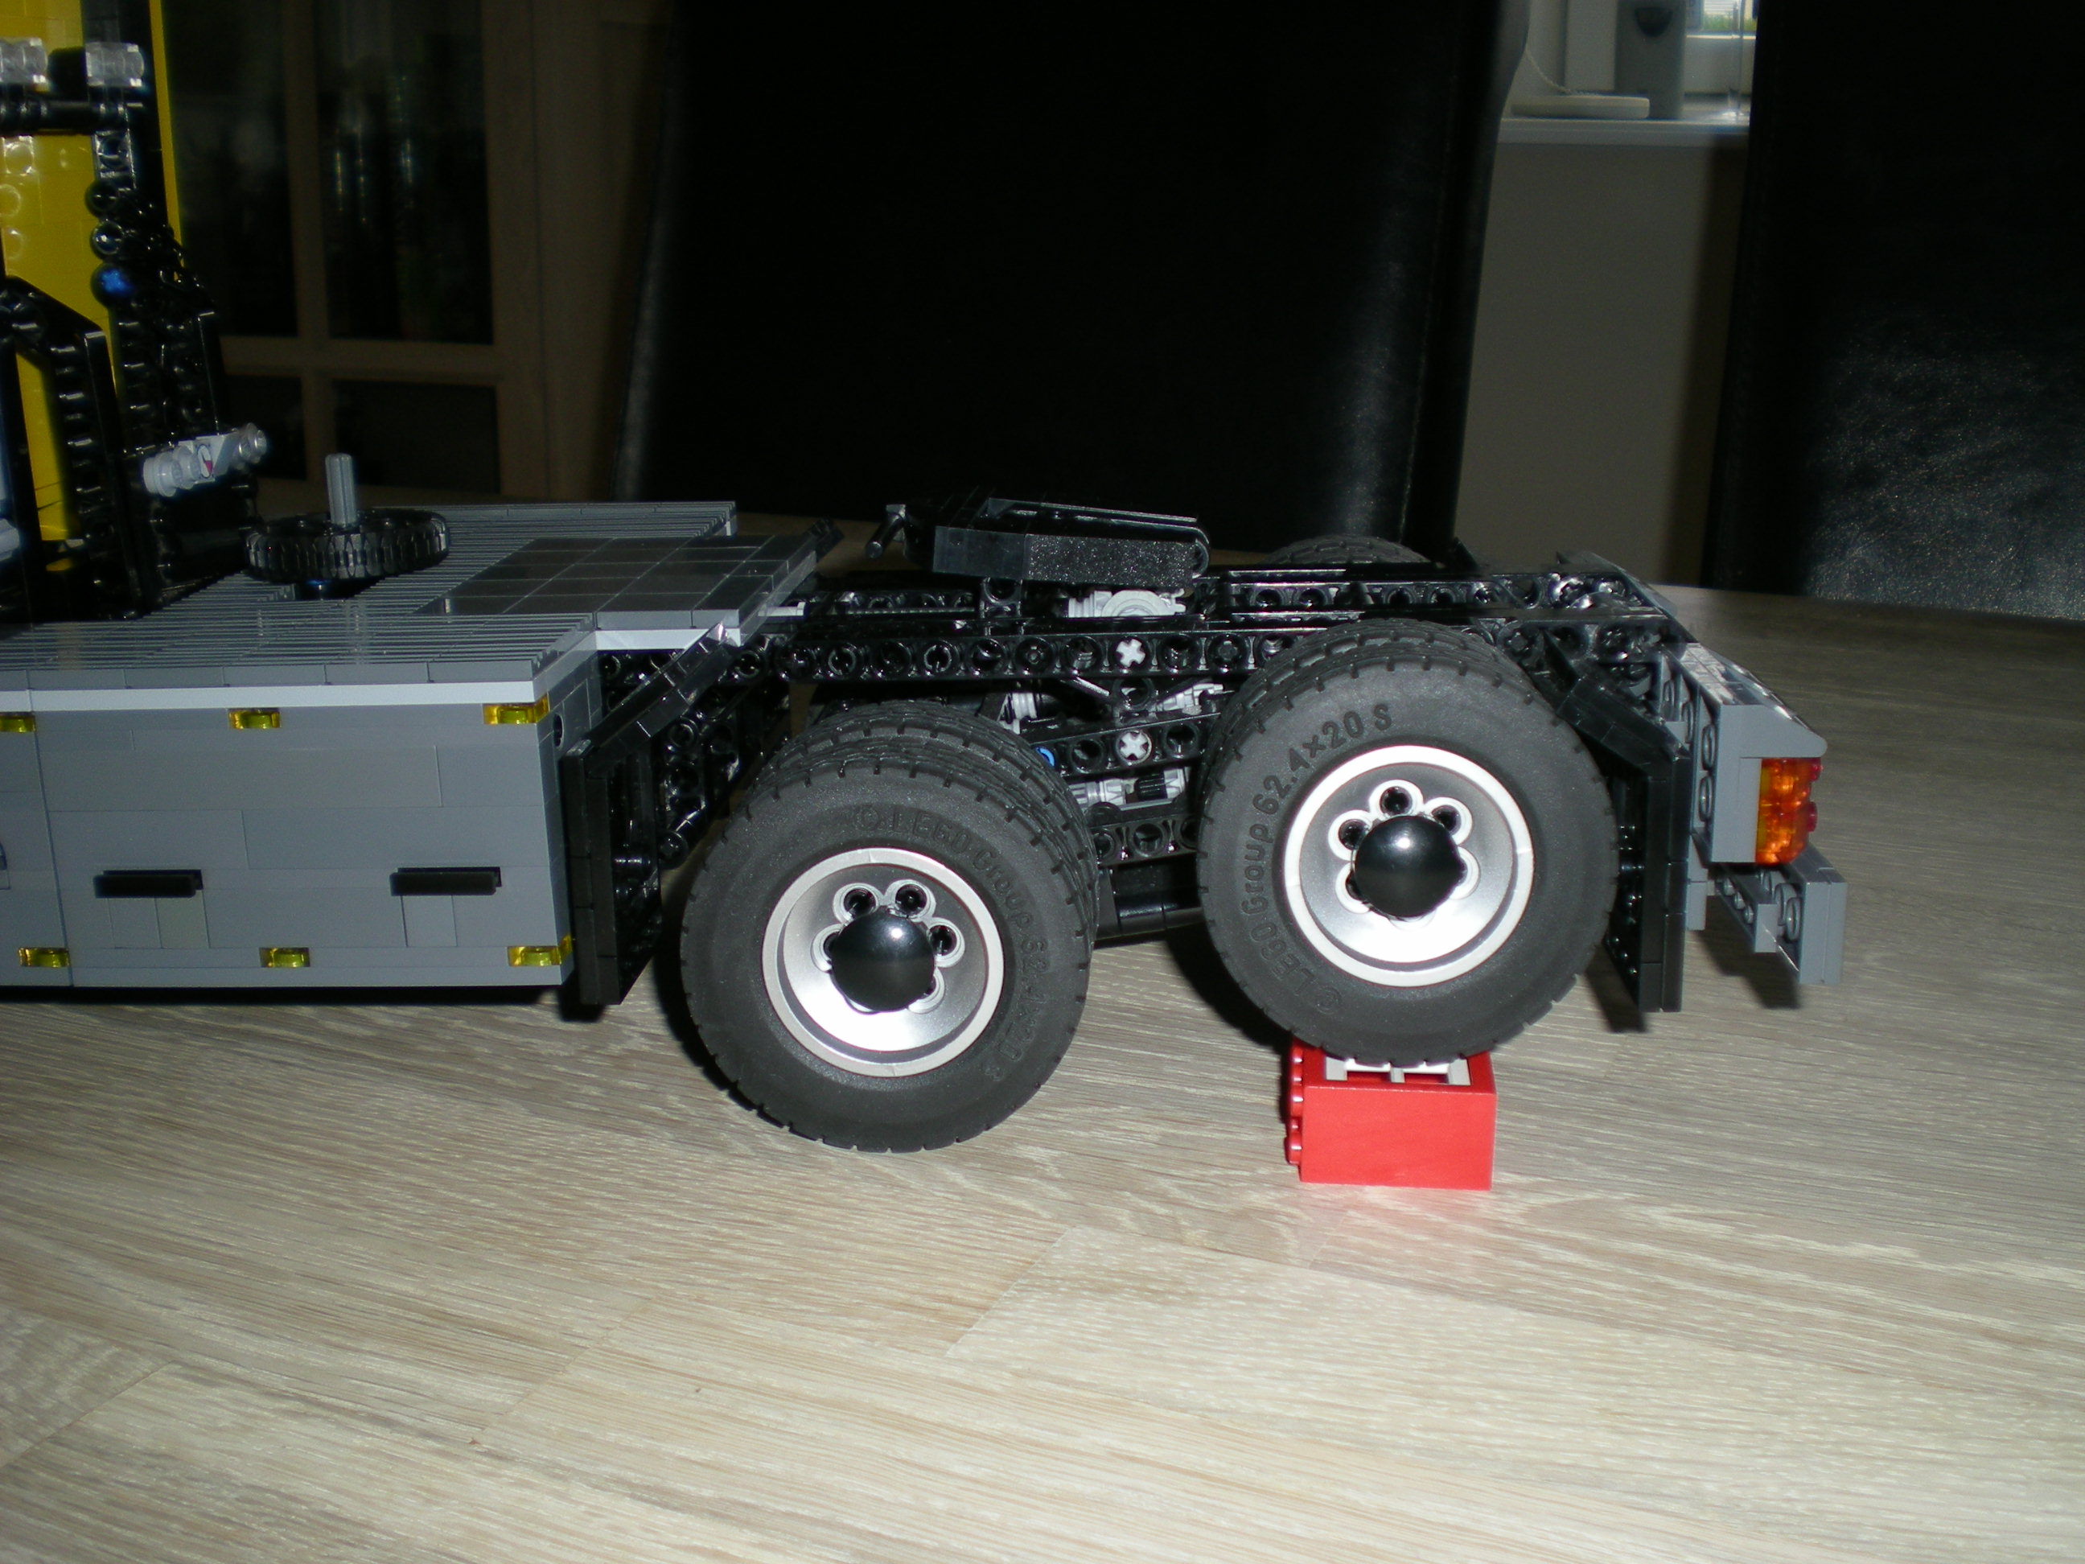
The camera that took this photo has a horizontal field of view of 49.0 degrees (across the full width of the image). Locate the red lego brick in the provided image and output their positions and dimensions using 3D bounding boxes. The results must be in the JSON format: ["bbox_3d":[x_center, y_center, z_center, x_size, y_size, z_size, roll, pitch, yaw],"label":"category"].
[{"bbox_3d":[0.055,0.050,0.361,0.030,0.016,0.032,2,16,6],"label":"red lego brick"}]

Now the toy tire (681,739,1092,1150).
[{"bbox_3d":[-0.024,0.025,0.360,0.062,0.062,0.020,1,16,3],"label":"toy tire"}]

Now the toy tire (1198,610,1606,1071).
[{"bbox_3d":[0.057,0.009,0.366,0.062,0.062,0.041,1,16,3],"label":"toy tire"}]

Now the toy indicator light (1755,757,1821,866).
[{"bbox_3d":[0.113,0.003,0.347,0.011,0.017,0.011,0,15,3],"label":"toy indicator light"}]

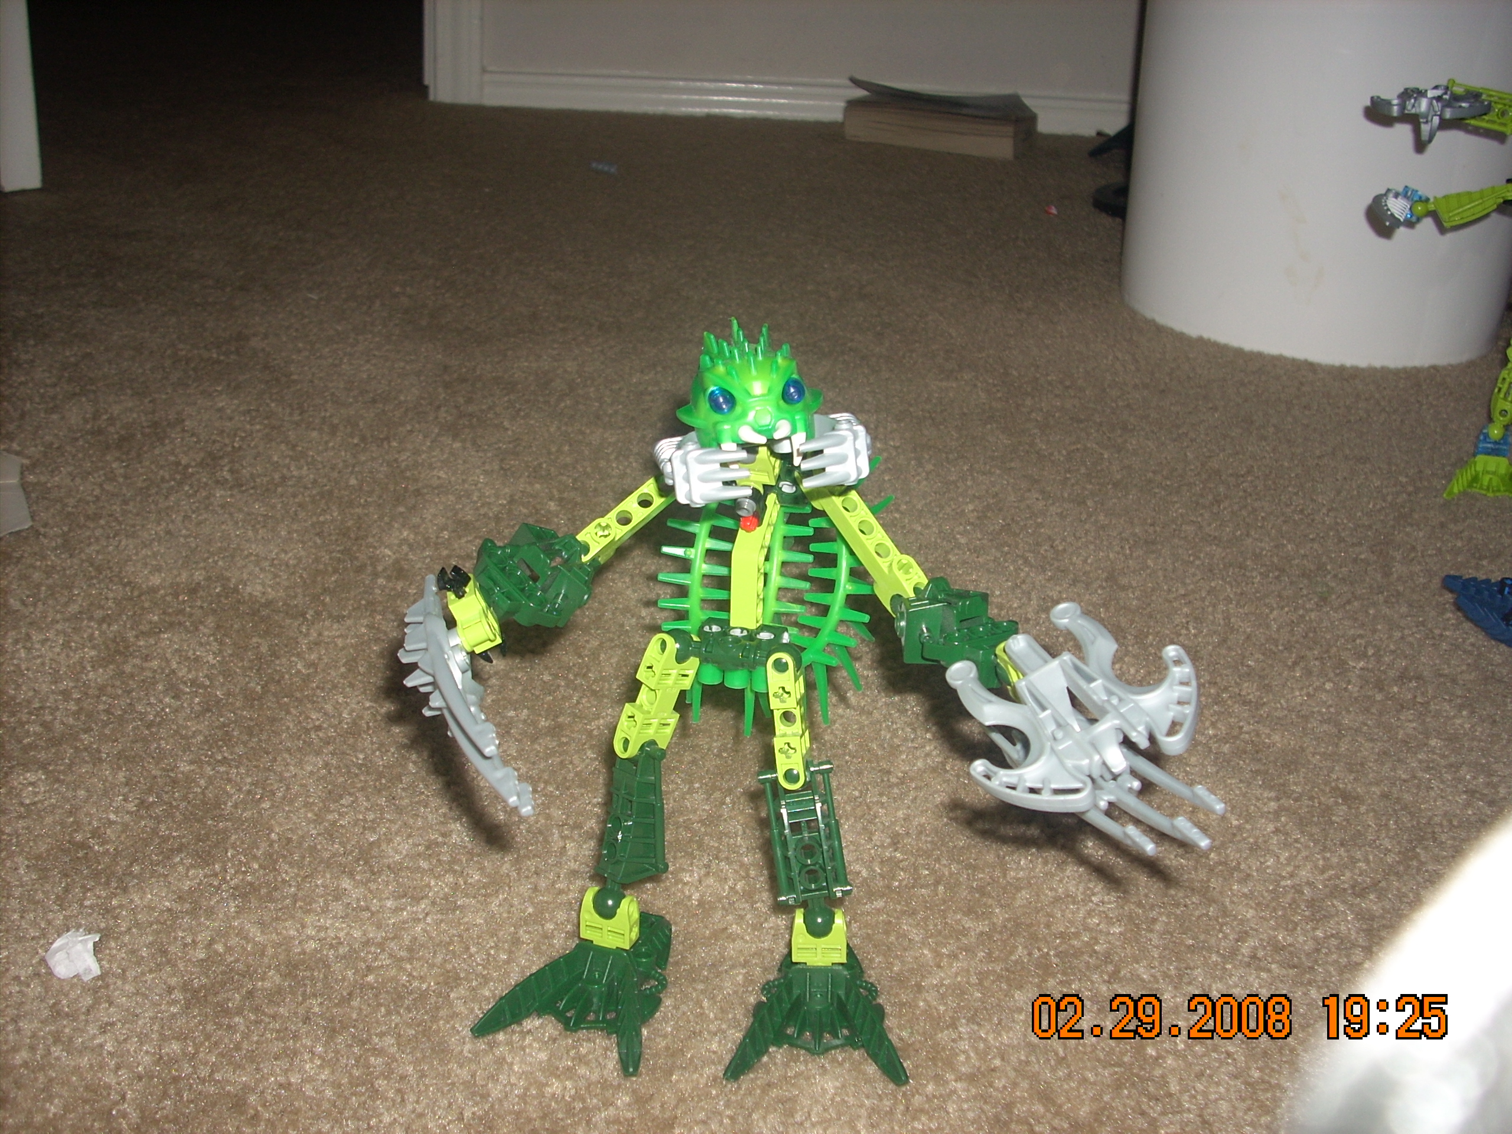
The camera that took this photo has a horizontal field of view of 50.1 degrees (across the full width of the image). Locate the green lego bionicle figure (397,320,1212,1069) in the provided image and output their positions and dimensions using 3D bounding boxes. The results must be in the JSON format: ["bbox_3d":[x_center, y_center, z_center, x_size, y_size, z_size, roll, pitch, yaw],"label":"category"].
[{"bbox_3d":[0.018,0.031,0.446,0.211,0.193,0.116,6,22,6],"label":"green lego bionicle figure"}]

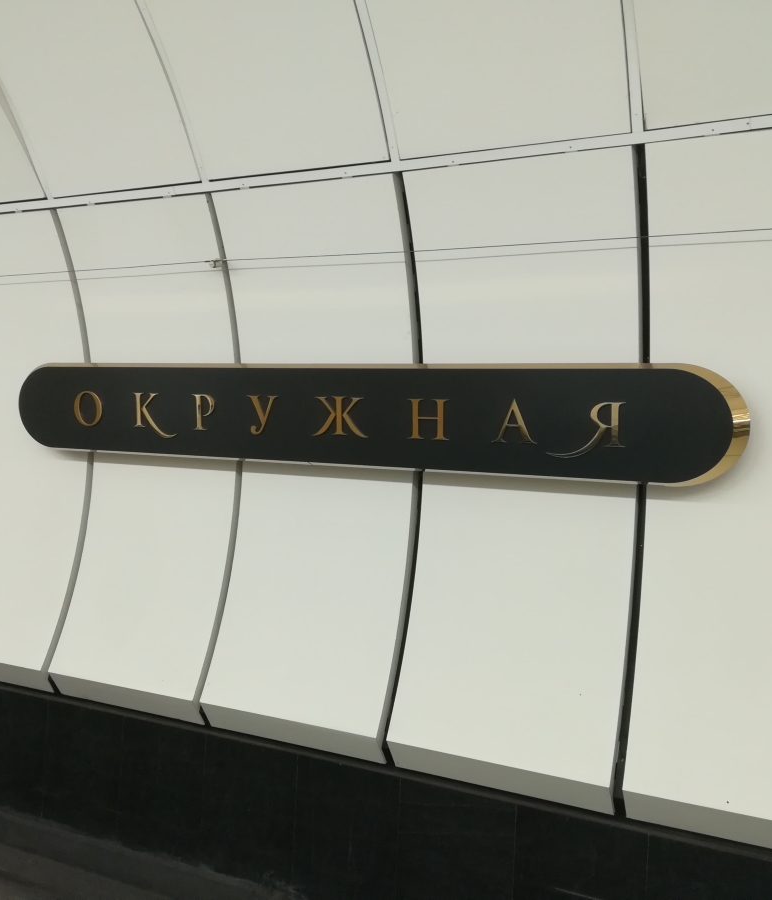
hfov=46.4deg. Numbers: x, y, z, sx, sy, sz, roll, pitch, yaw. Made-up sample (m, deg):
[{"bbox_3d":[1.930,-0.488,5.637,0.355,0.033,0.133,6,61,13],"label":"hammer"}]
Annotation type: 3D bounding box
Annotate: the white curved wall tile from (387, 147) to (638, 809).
[{"bbox_3d":[0.619,0.147,4.391,1.110,2.999,0.418,3,1,26],"label":"white curved wall tile"}]

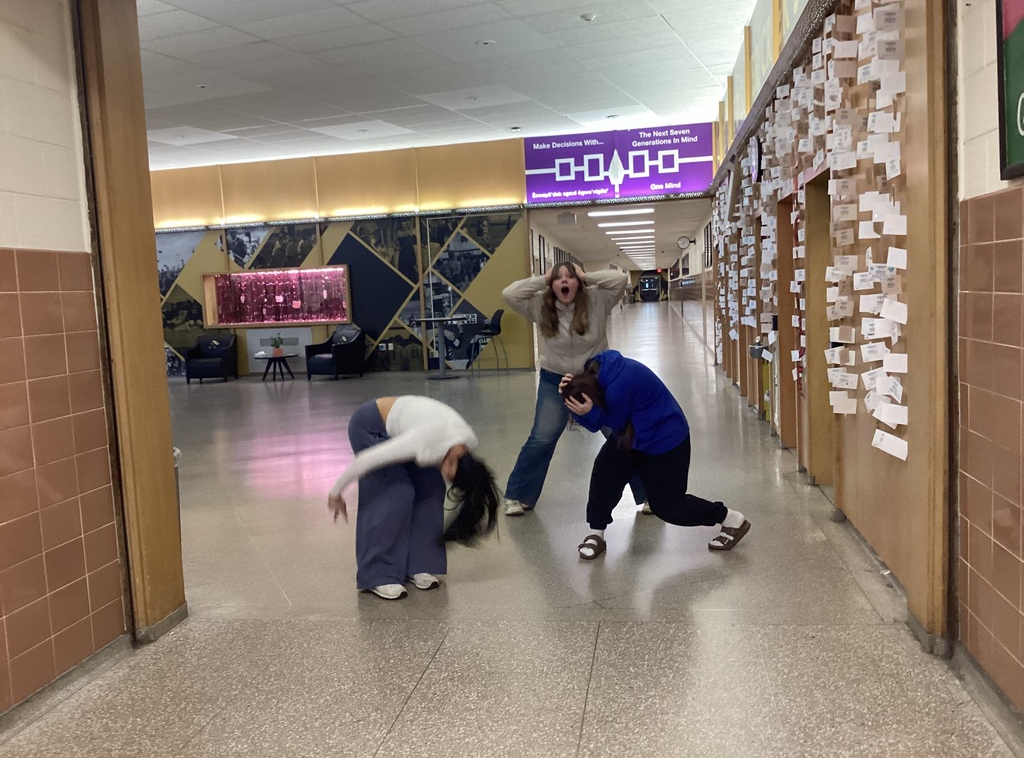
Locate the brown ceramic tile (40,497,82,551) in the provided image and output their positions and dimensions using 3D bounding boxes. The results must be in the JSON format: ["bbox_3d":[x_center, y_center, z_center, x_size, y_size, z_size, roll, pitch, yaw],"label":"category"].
[{"bbox_3d":[-1.667,0.536,3.390,0.012,0.149,0.223,-2,5,9],"label":"brown ceramic tile"}]

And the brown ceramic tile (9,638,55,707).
[{"bbox_3d":[-1.717,1.035,3.276,0.015,0.143,0.226,-2,6,9],"label":"brown ceramic tile"}]

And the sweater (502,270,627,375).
[{"bbox_3d":[0.330,-0.355,5.756,0.750,0.640,0.340,-2,5,6],"label":"sweater"}]

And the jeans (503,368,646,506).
[{"bbox_3d":[0.383,0.355,5.856,0.900,0.900,0.370,-2,5,4],"label":"jeans"}]

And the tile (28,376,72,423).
[{"bbox_3d":[-1.664,0.073,3.297,0.012,0.147,0.217,-2,6,10],"label":"tile"}]

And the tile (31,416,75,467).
[{"bbox_3d":[-1.682,0.227,3.361,0.012,0.149,0.223,-2,5,9],"label":"tile"}]

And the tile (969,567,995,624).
[{"bbox_3d":[1.531,0.713,2.985,0.012,0.147,0.211,-2,6,9],"label":"tile"}]

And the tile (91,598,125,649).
[{"bbox_3d":[-1.630,0.988,3.692,0.012,0.152,0.207,-2,5,9],"label":"tile"}]

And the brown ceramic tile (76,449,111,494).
[{"bbox_3d":[-1.676,0.365,3.662,0.015,0.153,0.210,-2,6,9],"label":"brown ceramic tile"}]

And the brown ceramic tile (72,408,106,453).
[{"bbox_3d":[-1.648,0.205,3.576,0.012,0.149,0.205,-2,5,9],"label":"brown ceramic tile"}]

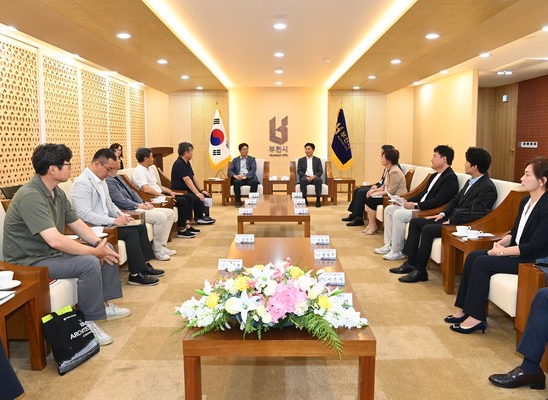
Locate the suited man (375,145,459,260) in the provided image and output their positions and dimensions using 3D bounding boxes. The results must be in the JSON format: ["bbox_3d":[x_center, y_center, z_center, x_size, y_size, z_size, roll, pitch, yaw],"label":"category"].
[{"bbox_3d":[1.534,0.003,4.291,0.840,1.190,0.520,1,9,6],"label":"suited man"}]

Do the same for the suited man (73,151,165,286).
[{"bbox_3d":[-1.472,0.149,3.792,0.830,1.270,0.520,1,8,6],"label":"suited man"}]

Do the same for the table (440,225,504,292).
[{"bbox_3d":[1.639,0.532,3.085,0.520,0.510,0.420,0,9,1],"label":"table"}]

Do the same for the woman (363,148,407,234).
[{"bbox_3d":[1.602,-0.113,5.691,0.680,1.240,0.450,0,8,3],"label":"woman"}]

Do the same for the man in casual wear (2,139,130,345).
[{"bbox_3d":[-1.351,0.255,2.556,0.800,1.220,0.550,-1,9,-7],"label":"man in casual wear"}]

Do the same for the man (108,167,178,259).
[{"bbox_3d":[-1.447,0.019,4.252,0.840,1.170,0.520,0,9,1],"label":"man"}]

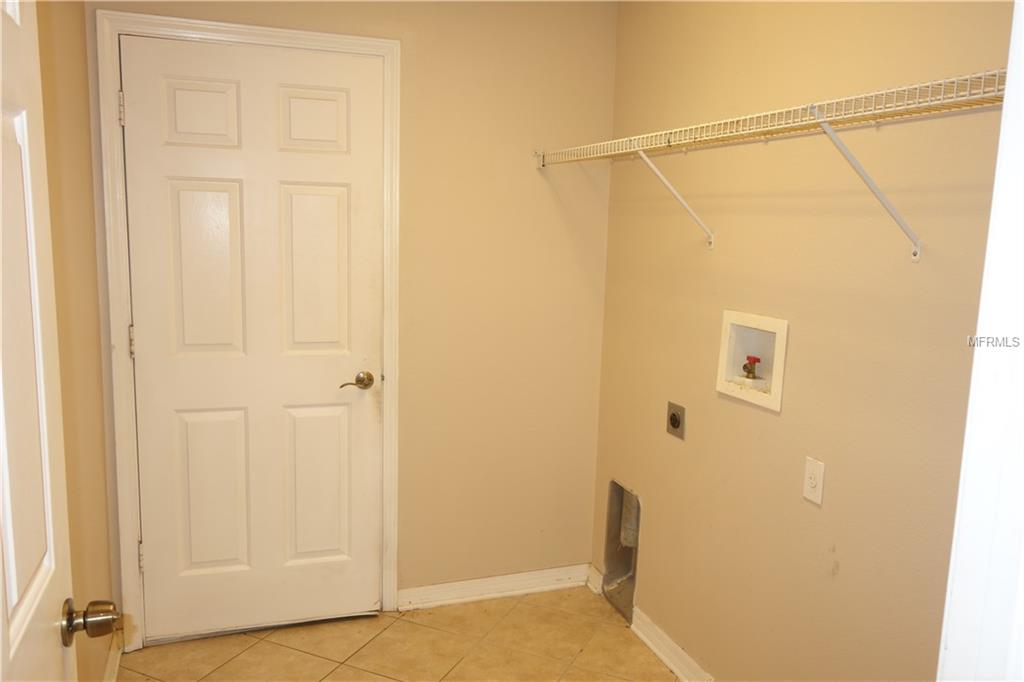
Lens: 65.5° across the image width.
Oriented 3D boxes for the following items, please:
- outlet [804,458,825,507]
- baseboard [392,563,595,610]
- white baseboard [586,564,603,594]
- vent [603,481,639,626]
[{"bbox_3d":[0.791,0.365,2.078,0.008,0.113,0.069,-1,9,-20],"label":"outlet"},{"bbox_3d":[-0.054,0.998,3.224,0.828,0.087,0.015,-1,9,-20],"label":"baseboard"},{"bbox_3d":[0.350,0.996,3.318,0.015,0.087,0.118,-1,9,-20],"label":"white baseboard"},{"bbox_3d":[0.466,0.820,3.127,0.091,0.497,0.275,-1,9,-20],"label":"vent"}]

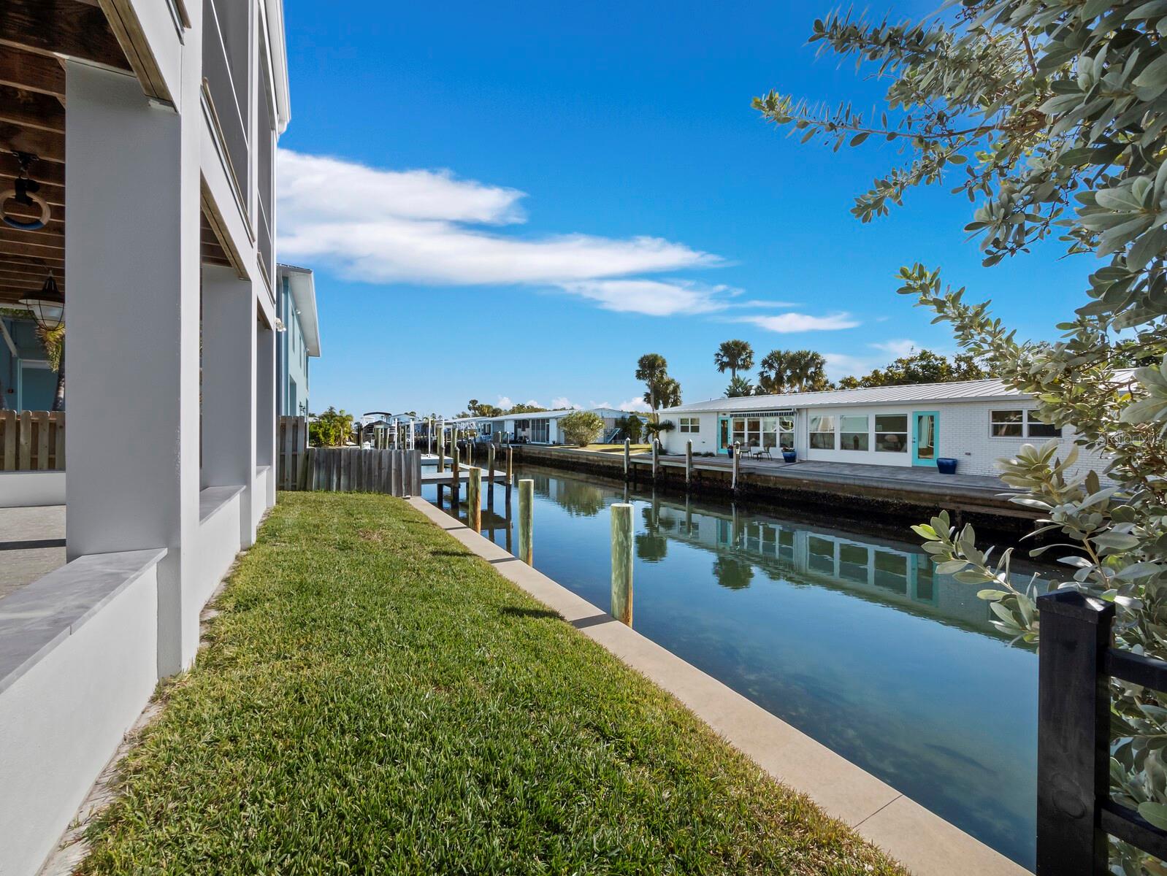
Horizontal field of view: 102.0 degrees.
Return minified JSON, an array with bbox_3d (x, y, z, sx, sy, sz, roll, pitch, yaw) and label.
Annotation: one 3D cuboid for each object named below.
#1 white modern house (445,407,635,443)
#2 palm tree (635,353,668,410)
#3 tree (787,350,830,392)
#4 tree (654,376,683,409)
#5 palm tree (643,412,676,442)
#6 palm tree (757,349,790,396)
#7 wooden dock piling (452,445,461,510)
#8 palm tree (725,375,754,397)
[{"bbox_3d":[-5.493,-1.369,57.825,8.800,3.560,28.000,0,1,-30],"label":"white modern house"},{"bbox_3d":[7.141,-4.116,50.061,3.400,9.726,3.400,1,1,0],"label":"palm tree"},{"bbox_3d":[17.761,-2.974,37.450,3.500,7.991,3.500,0,1,-30],"label":"tree"},{"bbox_3d":[8.961,-2.933,51.546,3.600,7.361,3.600,0,1,-30],"label":"tree"},{"bbox_3d":[4.798,-0.247,30.216,2.150,2.538,2.150,0,1,-30],"label":"palm tree"},{"bbox_3d":[16.380,-3.319,40.654,3.500,8.571,3.500,0,1,-30],"label":"palm tree"},{"bbox_3d":[-4.493,1.373,16.613,0.230,2.137,0.230,0,1,-30],"label":"wooden dock piling"},{"bbox_3d":[12.808,-2.124,39.039,2.700,6.144,2.700,0,1,-30],"label":"palm tree"}]

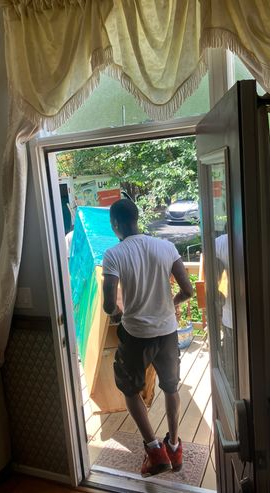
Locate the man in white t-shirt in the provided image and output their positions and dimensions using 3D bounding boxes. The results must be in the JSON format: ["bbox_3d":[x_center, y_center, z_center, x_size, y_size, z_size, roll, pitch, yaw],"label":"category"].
[{"bbox_3d":[0.079,0.568,2.550,0.550,1.733,0.500,-7,10,-13],"label":"man in white t-shirt"}]

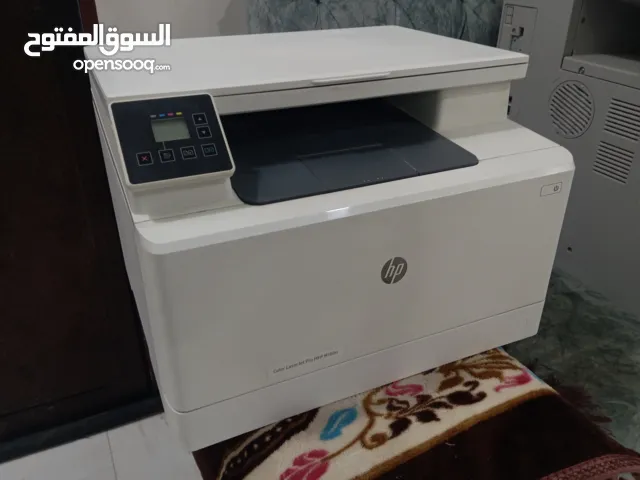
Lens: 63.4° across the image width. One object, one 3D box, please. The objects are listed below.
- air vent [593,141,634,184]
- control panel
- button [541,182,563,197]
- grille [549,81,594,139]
[{"bbox_3d":[0.423,-0.112,0.743,0.008,0.045,0.058,-11,31,-19],"label":"air vent"},{"bbox_3d":[-0.113,-0.077,0.399,0.079,0.010,0.072,-12,71,-21],"label":"control panel"},{"bbox_3d":[0.226,-0.050,0.507,0.025,0.012,0.004,-13,32,-21],"label":"button"},{"bbox_3d":[0.388,-0.200,0.792,0.009,0.088,0.088,-11,31,-19],"label":"grille"}]

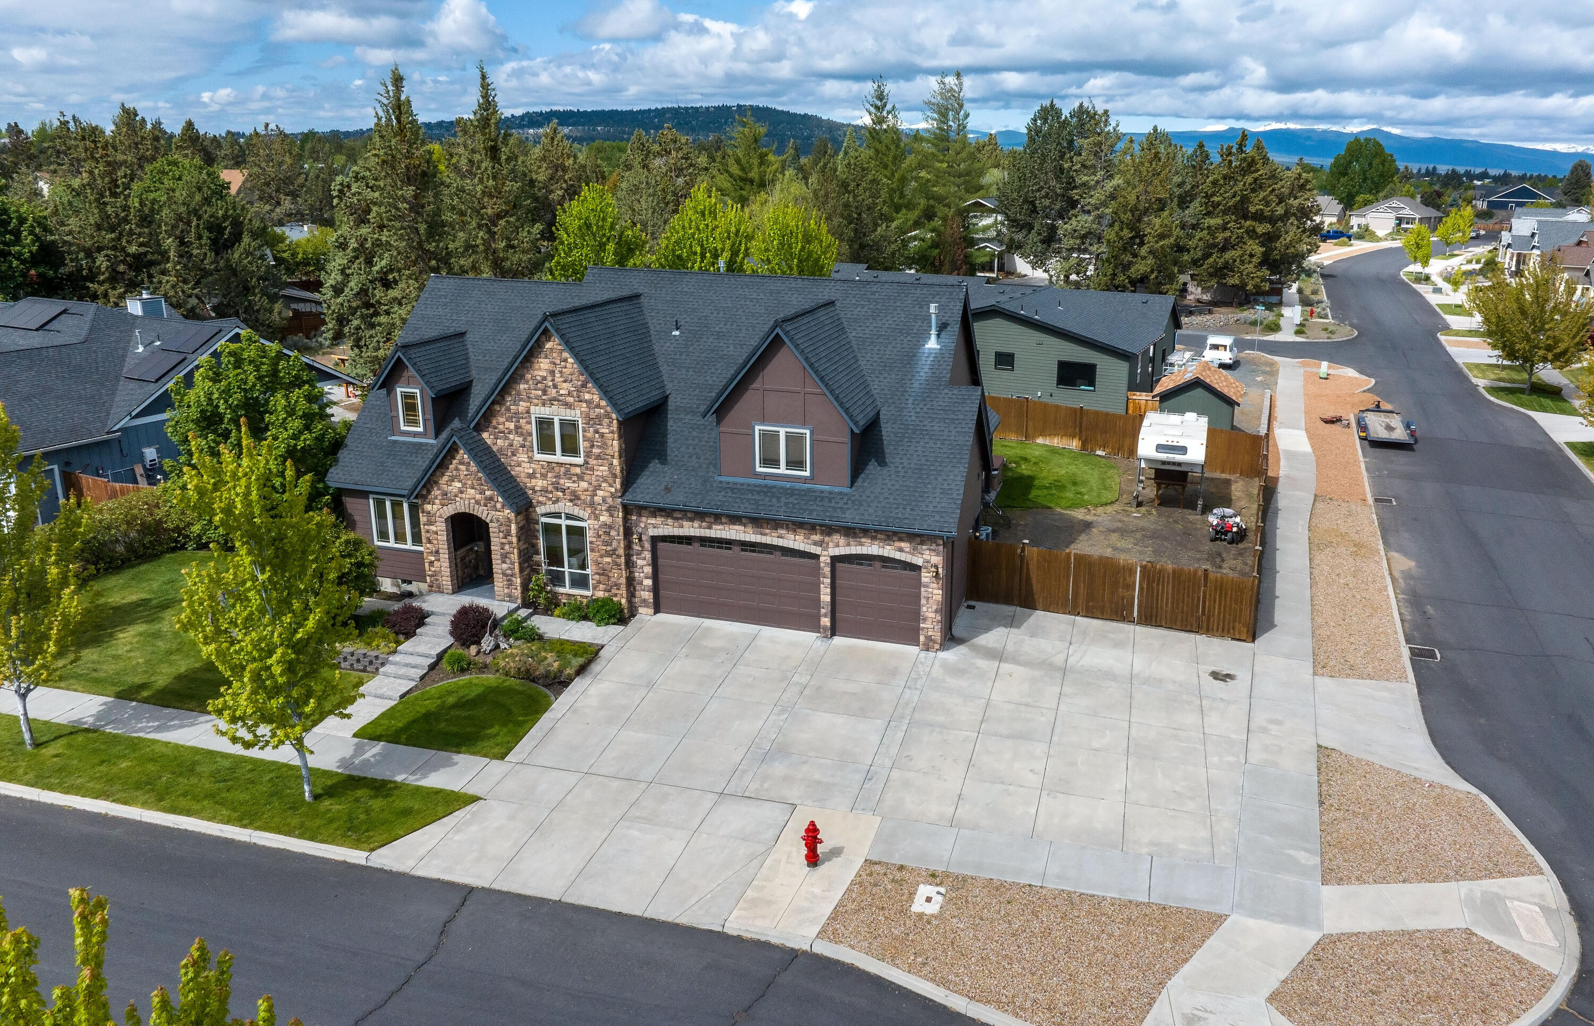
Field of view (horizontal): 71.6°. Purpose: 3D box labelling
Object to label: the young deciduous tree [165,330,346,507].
[{"bbox_3d":[-17.107,-2.154,35.000,5.800,7.181,5.800,6,18,17],"label":"young deciduous tree"}]

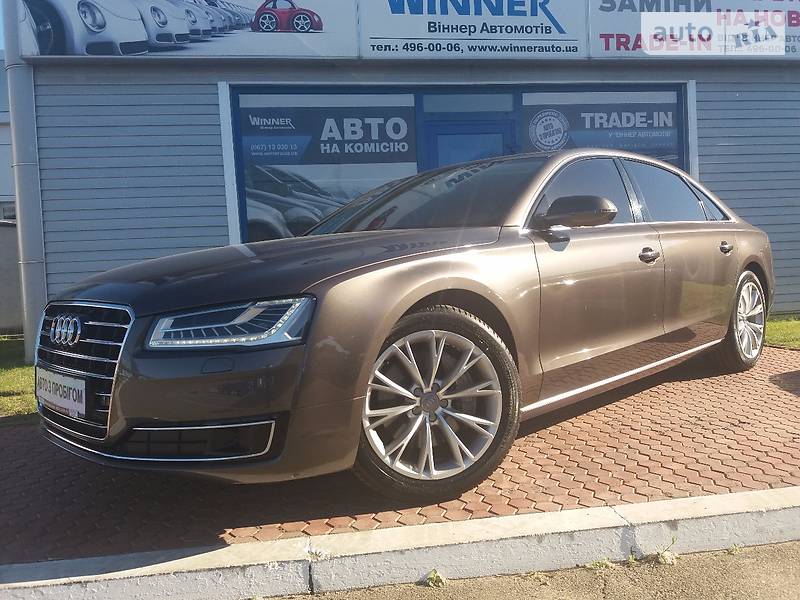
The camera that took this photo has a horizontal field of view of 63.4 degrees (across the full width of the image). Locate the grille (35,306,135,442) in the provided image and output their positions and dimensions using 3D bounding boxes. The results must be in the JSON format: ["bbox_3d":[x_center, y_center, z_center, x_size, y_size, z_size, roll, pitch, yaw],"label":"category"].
[{"bbox_3d":[-1.153,0.232,2.307,0.130,0.460,0.850,-6,4,-44],"label":"grille"}]

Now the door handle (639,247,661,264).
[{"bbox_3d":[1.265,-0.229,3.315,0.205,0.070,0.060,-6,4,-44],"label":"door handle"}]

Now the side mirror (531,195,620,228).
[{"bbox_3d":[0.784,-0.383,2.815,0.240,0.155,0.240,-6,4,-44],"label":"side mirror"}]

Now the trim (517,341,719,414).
[{"bbox_3d":[1.286,0.350,3.351,2.200,0.045,0.040,-7,5,-44],"label":"trim"}]

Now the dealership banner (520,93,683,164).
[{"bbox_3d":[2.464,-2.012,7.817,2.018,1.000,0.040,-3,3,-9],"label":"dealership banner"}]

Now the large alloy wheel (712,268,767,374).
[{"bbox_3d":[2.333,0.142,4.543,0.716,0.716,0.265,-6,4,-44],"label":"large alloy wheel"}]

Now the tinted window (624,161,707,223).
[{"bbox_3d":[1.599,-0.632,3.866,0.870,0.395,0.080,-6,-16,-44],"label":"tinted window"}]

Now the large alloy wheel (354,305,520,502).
[{"bbox_3d":[0.079,0.363,2.376,0.716,0.716,0.265,-4,3,-19],"label":"large alloy wheel"}]

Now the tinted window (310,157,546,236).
[{"bbox_3d":[0.160,-0.542,3.574,1.380,0.140,0.770,0,38,46],"label":"tinted window"}]

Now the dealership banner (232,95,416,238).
[{"bbox_3d":[-0.750,-1.323,7.321,1.981,2.000,0.040,-3,3,-9],"label":"dealership banner"}]

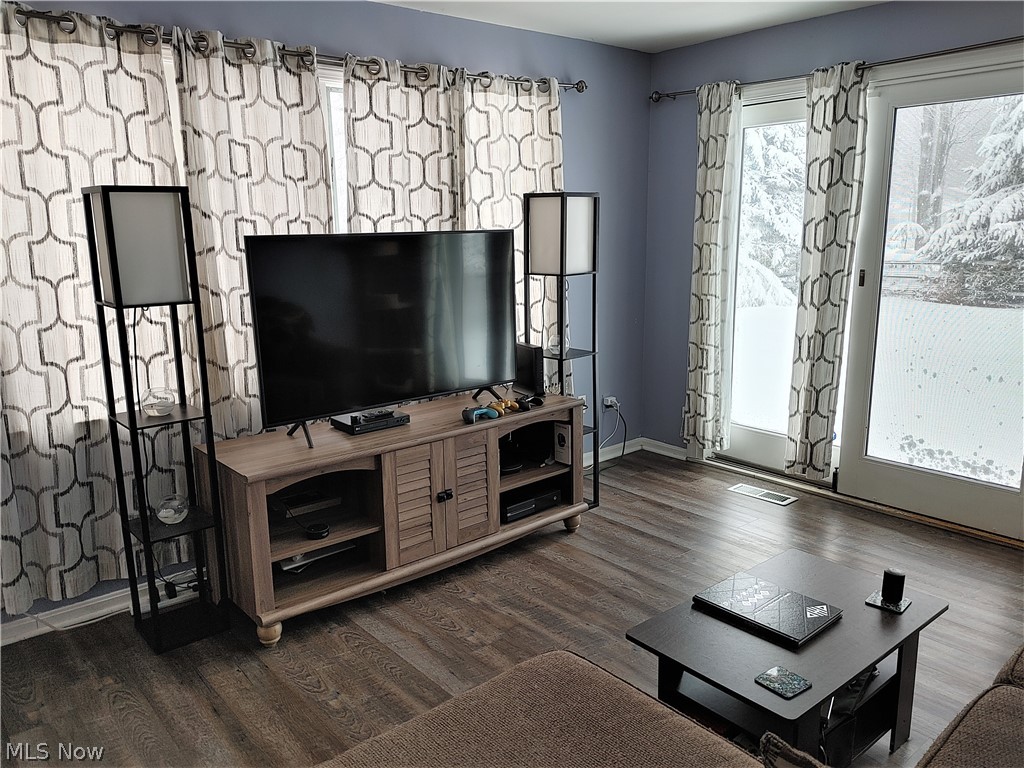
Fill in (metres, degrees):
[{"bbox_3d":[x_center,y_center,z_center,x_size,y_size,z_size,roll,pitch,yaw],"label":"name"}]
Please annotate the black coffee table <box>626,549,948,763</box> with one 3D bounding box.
[{"bbox_3d":[0.763,0.829,2.115,0.797,0.401,0.489,-11,15,-38],"label":"black coffee table"}]

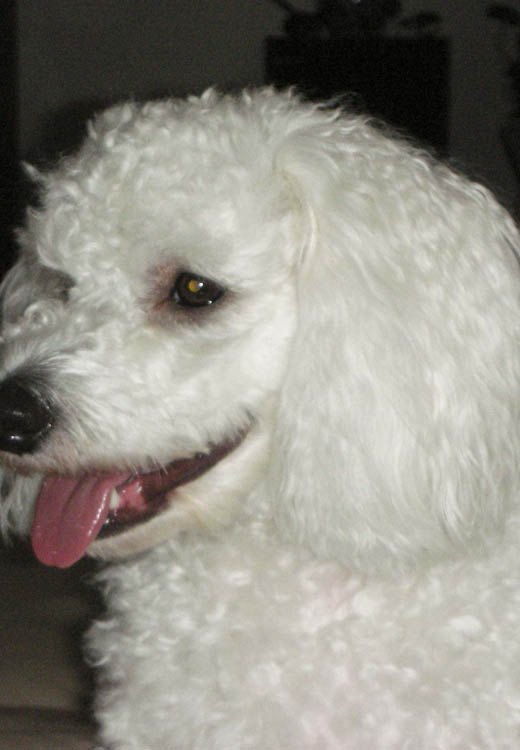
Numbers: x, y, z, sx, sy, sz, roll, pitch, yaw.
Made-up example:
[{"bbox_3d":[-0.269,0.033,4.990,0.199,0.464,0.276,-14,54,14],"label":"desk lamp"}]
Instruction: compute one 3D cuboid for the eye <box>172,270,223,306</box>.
[{"bbox_3d":[-0.021,-0.029,1.000,0.018,0.012,0.011,3,4,27],"label":"eye"}]

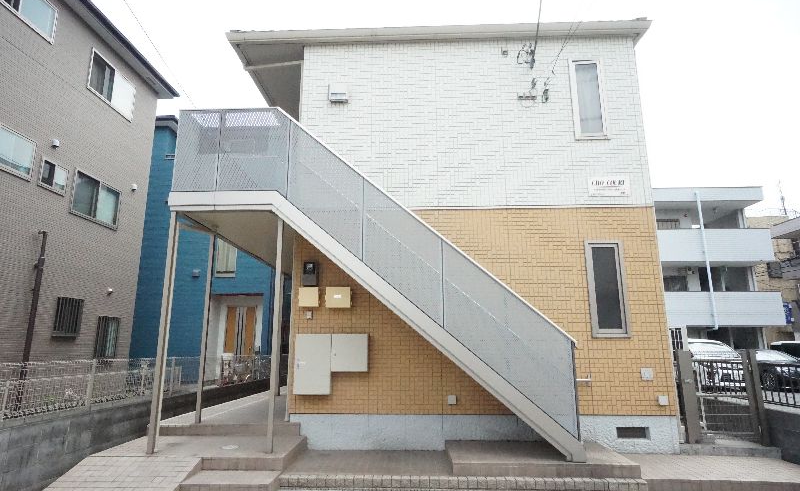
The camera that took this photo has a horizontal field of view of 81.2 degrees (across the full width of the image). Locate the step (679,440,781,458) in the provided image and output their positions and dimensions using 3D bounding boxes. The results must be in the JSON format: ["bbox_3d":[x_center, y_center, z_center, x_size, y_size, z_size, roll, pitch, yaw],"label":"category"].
[{"bbox_3d":[4.082,2.568,5.919,1.090,0.115,0.430,-1,-11,2],"label":"step"}]

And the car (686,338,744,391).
[{"bbox_3d":[9.744,3.746,15.050,1.700,1.500,4.200,-2,-11,8],"label":"car"}]

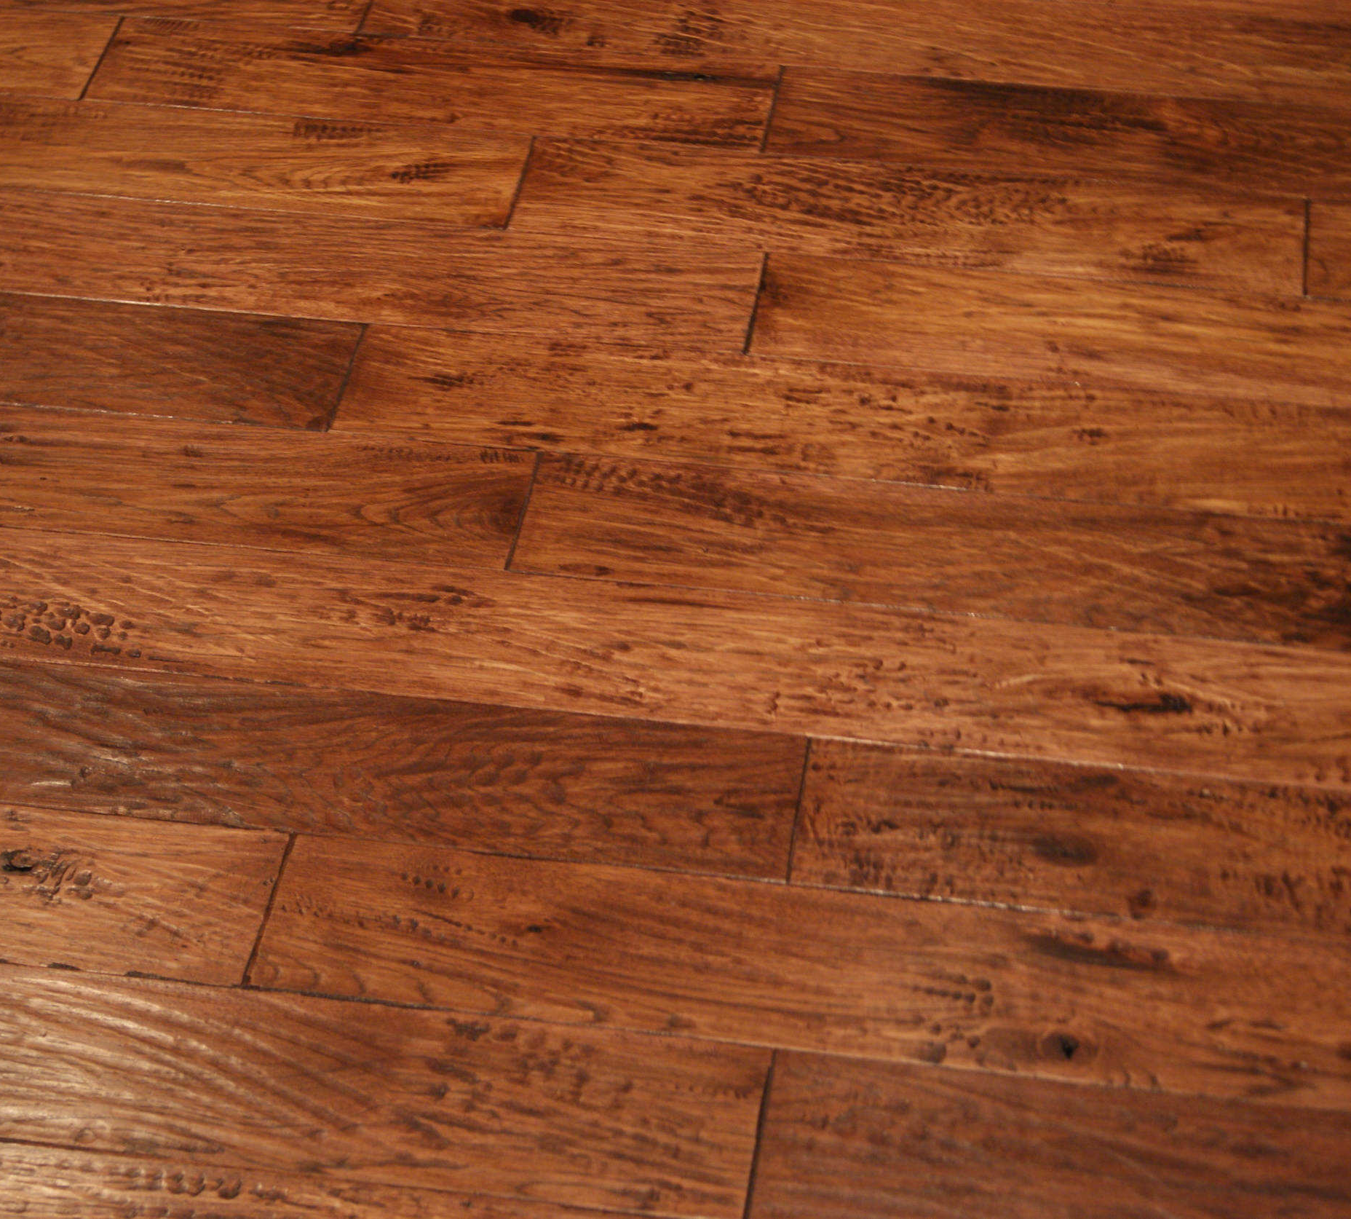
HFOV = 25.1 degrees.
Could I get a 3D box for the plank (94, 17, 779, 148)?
[{"bbox_3d":[-0.200,-0.429,2.514,0.565,0.016,0.127,5,44,7],"label":"plank"}]

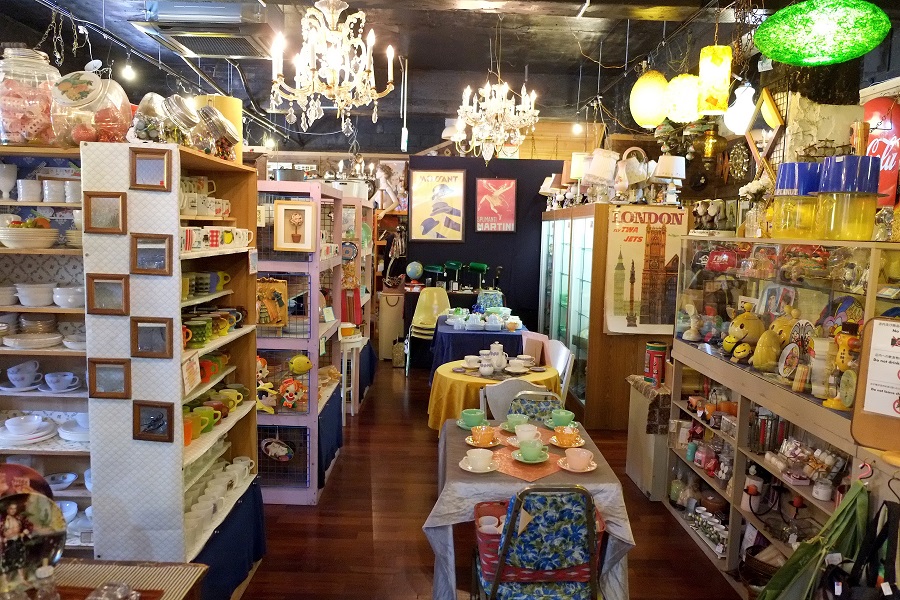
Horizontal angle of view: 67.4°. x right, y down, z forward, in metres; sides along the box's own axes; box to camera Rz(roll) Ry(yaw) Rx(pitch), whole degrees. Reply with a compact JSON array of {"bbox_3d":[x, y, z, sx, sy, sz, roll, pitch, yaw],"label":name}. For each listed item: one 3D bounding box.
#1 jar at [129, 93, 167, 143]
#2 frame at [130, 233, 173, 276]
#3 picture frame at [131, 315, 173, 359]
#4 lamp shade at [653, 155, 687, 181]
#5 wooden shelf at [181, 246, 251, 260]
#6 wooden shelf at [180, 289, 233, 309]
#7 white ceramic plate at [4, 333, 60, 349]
[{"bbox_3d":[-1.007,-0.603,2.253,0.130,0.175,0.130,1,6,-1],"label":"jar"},{"bbox_3d":[-0.973,-0.147,2.202,0.139,0.133,0.020,1,6,0],"label":"frame"},{"bbox_3d":[-0.984,0.126,2.231,0.140,0.133,0.020,1,6,0],"label":"picture frame"},{"bbox_3d":[1.750,-1.049,5.355,0.240,0.172,0.240,1,6,-1],"label":"lamp shade"},{"bbox_3d":[-1.060,-0.196,2.720,0.300,0.020,0.880,1,6,0],"label":"wooden shelf"},{"bbox_3d":[-1.123,0.005,2.742,0.200,0.020,0.860,1,6,0],"label":"wooden shelf"},{"bbox_3d":[-1.561,0.153,2.532,0.190,0.031,0.190,1,6,0],"label":"white ceramic plate"}]

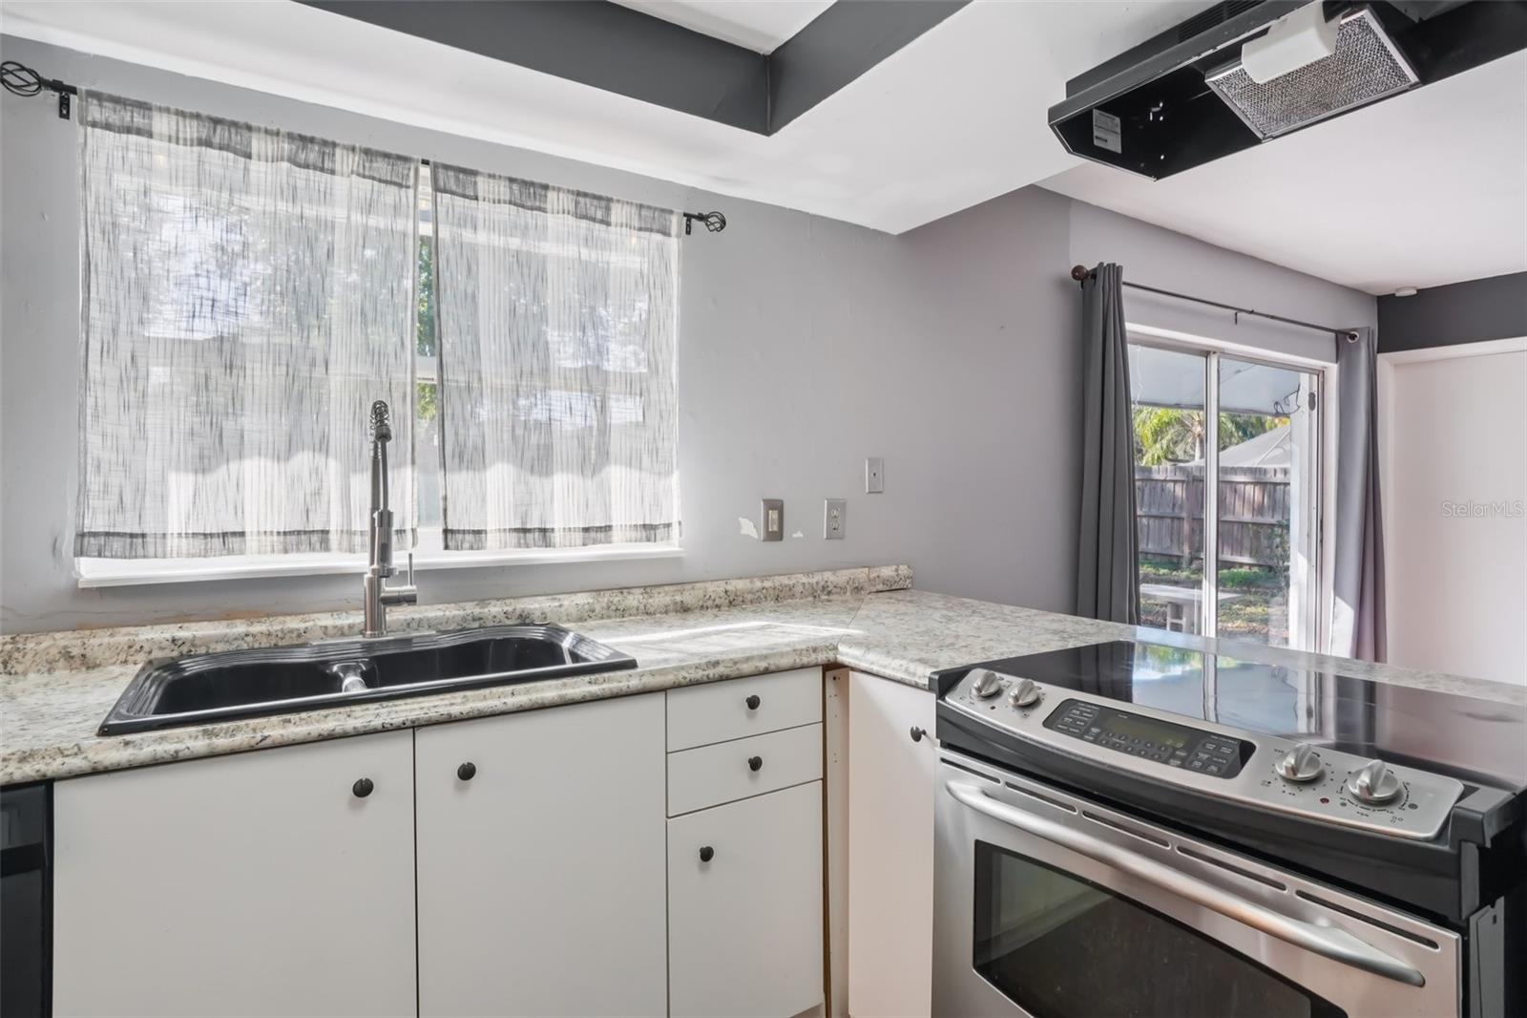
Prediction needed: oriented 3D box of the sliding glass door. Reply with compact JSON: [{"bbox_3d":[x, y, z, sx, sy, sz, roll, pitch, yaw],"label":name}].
[{"bbox_3d":[2.372,0.162,3.954,2.300,2.000,0.110,-1,2,-32],"label":"sliding glass door"}]

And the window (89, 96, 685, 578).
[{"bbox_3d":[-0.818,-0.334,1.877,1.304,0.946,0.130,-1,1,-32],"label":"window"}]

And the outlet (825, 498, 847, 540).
[{"bbox_3d":[0.234,0.034,2.478,0.084,0.130,0.012,-1,1,-32],"label":"outlet"}]

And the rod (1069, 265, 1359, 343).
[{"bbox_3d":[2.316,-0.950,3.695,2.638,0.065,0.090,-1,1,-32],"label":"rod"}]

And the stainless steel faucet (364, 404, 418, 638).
[{"bbox_3d":[-0.779,0.025,1.613,0.115,0.505,0.270,-1,1,-32],"label":"stainless steel faucet"}]

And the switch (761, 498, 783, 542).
[{"bbox_3d":[0.029,0.036,2.348,0.082,0.130,0.014,-1,1,-32],"label":"switch"}]

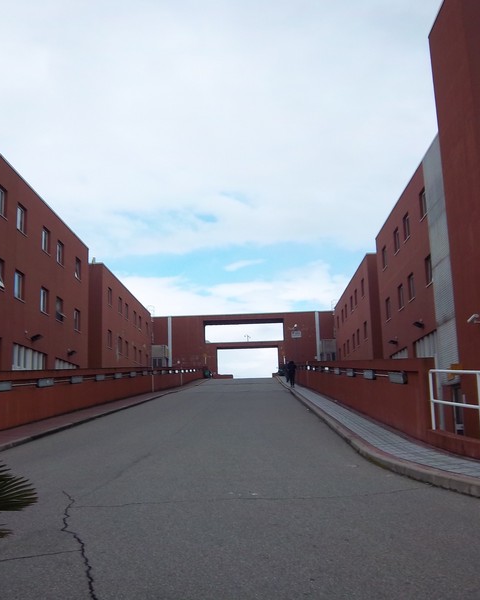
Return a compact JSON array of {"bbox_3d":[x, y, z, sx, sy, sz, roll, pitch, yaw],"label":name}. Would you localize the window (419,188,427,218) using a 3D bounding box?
[{"bbox_3d":[9.253,-4.818,32.560,0.170,1.350,1.250,-2,-11,2],"label":"window"}]

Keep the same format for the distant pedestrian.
[{"bbox_3d":[3.303,4.758,41.292,0.550,1.700,0.400,-2,-11,2],"label":"distant pedestrian"}]

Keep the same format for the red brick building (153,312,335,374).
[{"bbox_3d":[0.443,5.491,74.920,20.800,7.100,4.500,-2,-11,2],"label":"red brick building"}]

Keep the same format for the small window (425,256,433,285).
[{"bbox_3d":[9.330,-1.437,31.831,0.170,1.350,1.250,-2,-11,2],"label":"small window"}]

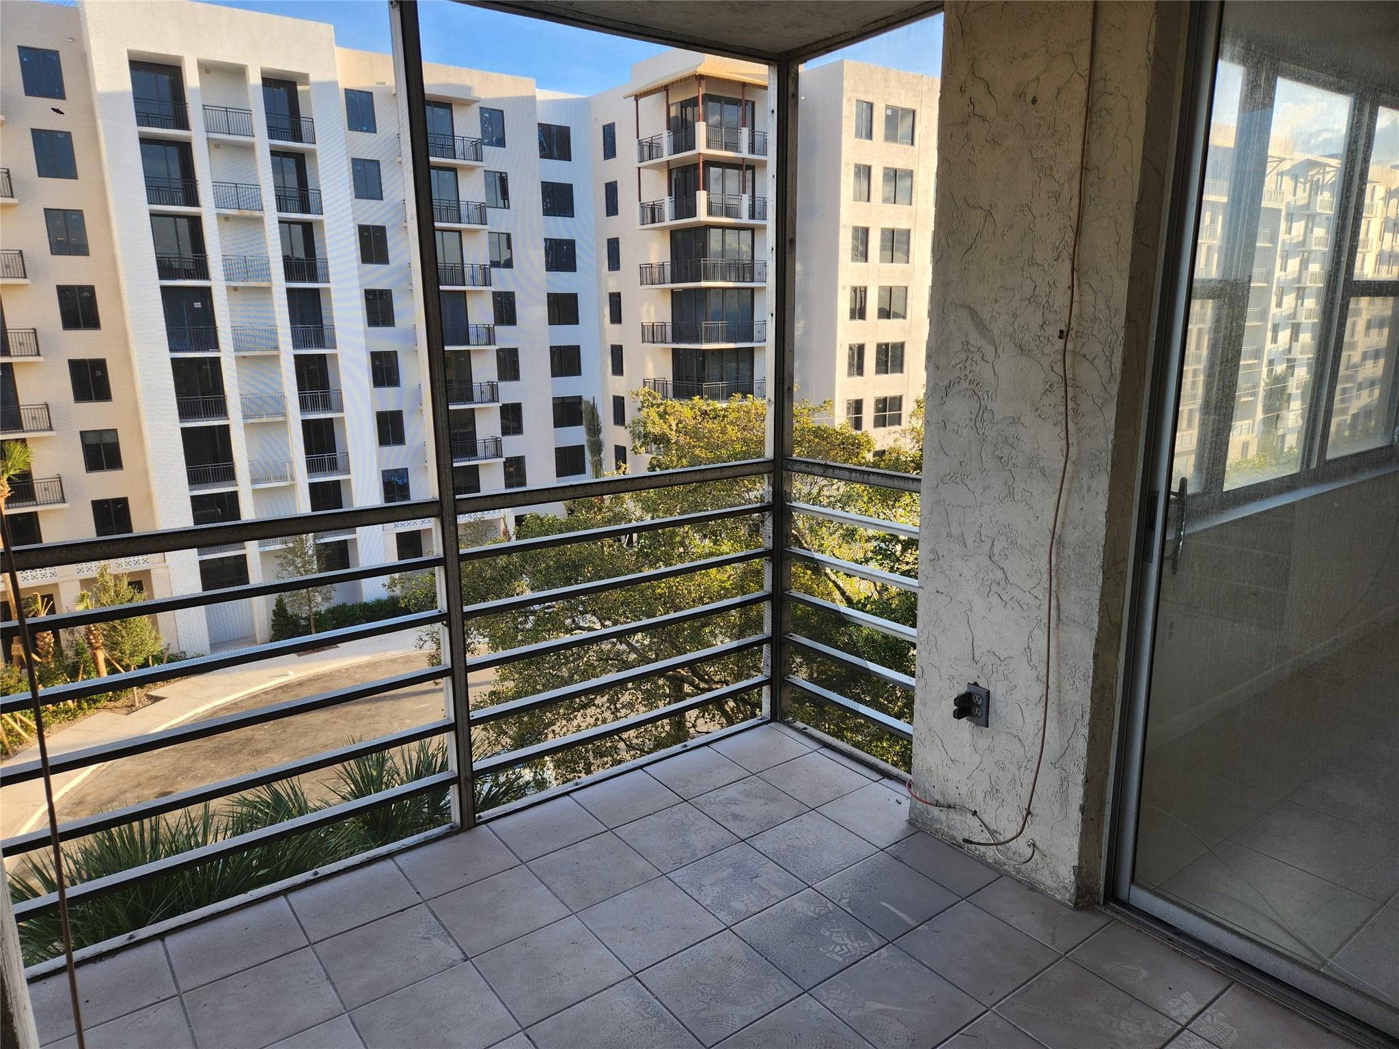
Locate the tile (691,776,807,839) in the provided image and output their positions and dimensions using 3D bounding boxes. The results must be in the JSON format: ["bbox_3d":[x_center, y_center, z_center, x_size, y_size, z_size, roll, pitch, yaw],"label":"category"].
[{"bbox_3d":[0.170,0.955,3.140,0.303,0.012,0.303,-9,16,-36],"label":"tile"}]

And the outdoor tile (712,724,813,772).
[{"bbox_3d":[0.230,0.864,3.567,0.297,0.011,0.297,-10,15,-36],"label":"outdoor tile"}]

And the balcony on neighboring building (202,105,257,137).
[{"bbox_3d":[-20.373,-17.473,40.305,1.950,1.080,0.060,-11,15,-38],"label":"balcony on neighboring building"}]

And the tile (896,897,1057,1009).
[{"bbox_3d":[0.723,1.113,2.425,0.303,0.010,0.303,-9,16,-36],"label":"tile"}]

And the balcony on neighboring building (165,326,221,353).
[{"bbox_3d":[-22.376,-8.153,41.065,1.984,1.200,1.500,-10,16,-34],"label":"balcony on neighboring building"}]

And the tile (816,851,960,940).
[{"bbox_3d":[0.541,1.069,2.685,0.302,0.010,0.302,-10,16,-36],"label":"tile"}]

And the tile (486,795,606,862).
[{"bbox_3d":[-0.495,0.986,3.010,0.303,0.012,0.279,-9,16,-36],"label":"tile"}]

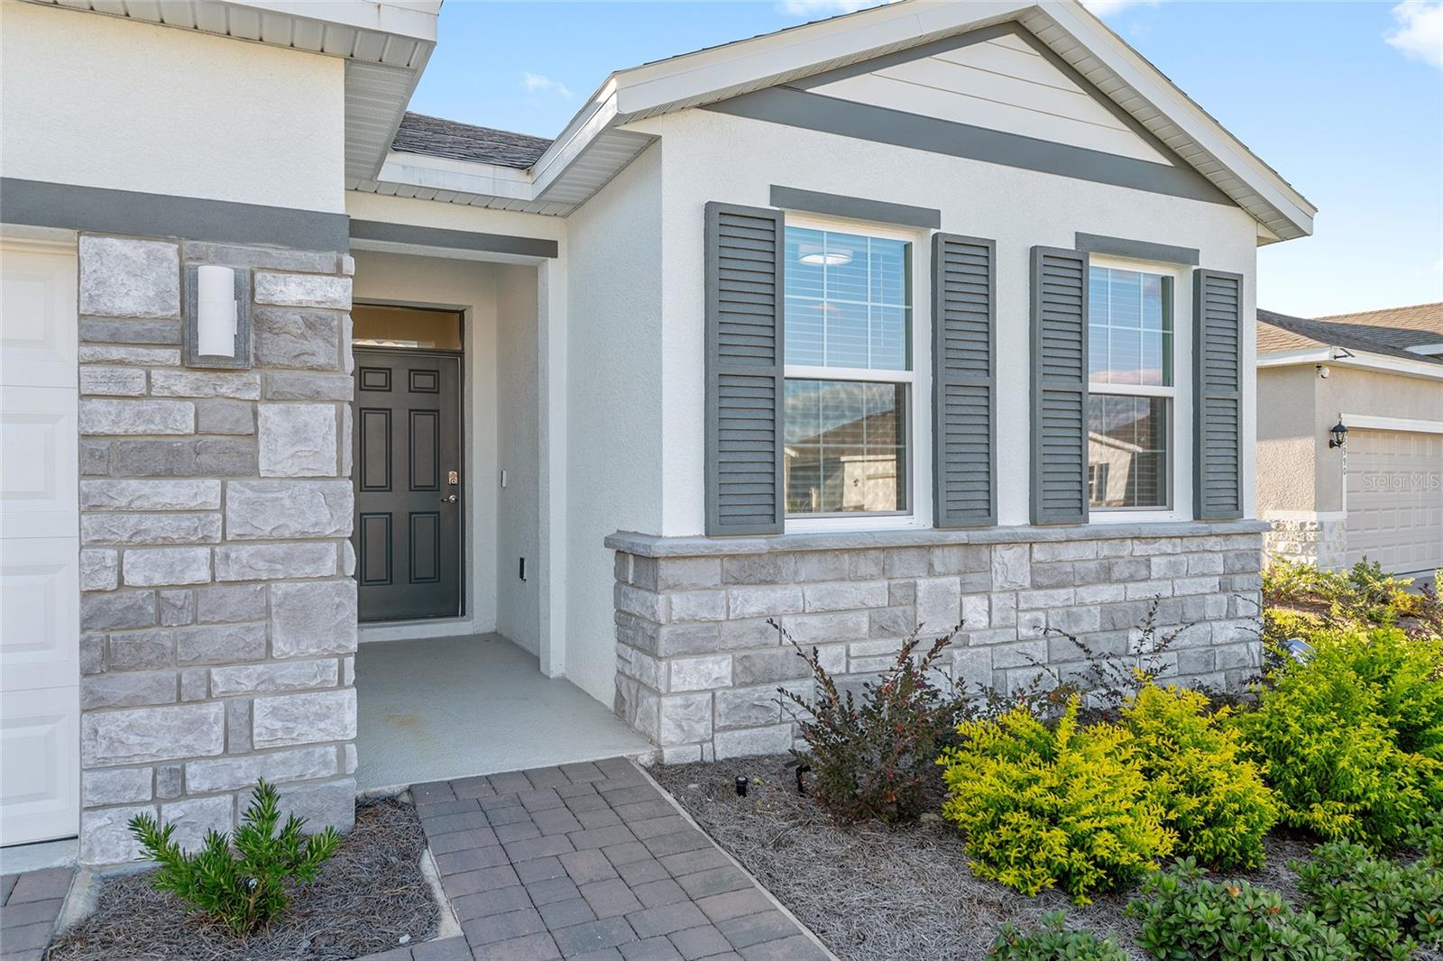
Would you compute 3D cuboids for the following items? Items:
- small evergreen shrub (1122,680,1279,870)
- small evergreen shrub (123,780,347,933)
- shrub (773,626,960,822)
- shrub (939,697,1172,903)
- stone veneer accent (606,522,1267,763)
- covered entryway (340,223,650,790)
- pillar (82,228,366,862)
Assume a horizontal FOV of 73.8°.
[{"bbox_3d":[1.765,1.057,3.600,0.683,0.583,0.683,0,1,-25],"label":"small evergreen shrub"},{"bbox_3d":[-1.423,1.088,2.818,0.563,0.432,0.502,0,1,-25],"label":"small evergreen shrub"},{"bbox_3d":[0.594,0.935,3.800,0.703,0.764,0.663,0,0,0],"label":"shrub"},{"bbox_3d":[1.156,1.049,3.319,0.784,0.603,0.744,0,0,0],"label":"shrub"},{"bbox_3d":[1.408,0.757,5.334,4.090,1.015,0.643,0,1,-25],"label":"stone veneer accent"},{"bbox_3d":[-1.568,-0.113,5.492,1.296,2.573,3.497,0,1,-25],"label":"covered entryway"},{"bbox_3d":[-1.815,0.231,3.541,0.854,2.095,0.452,0,1,-25],"label":"pillar"}]

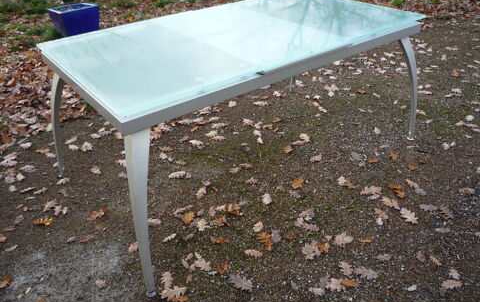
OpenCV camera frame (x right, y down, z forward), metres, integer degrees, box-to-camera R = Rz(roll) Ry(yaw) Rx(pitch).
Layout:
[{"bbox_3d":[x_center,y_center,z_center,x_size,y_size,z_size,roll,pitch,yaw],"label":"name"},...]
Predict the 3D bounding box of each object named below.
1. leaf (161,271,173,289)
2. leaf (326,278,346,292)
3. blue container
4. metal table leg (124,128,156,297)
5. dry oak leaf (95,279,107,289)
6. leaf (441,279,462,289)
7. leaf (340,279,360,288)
[{"bbox_3d":[-0.305,0.536,1.722,0.045,0.016,0.093,-4,33,-5],"label":"leaf"},{"bbox_3d":[0.393,0.545,1.695,0.077,0.020,0.062,2,32,4],"label":"leaf"},{"bbox_3d":[-1.867,-1.474,4.745,0.431,0.300,0.286,-28,41,-36],"label":"blue container"},{"bbox_3d":[-0.361,0.235,1.568,0.085,0.690,0.220,3,33,6],"label":"metal table leg"},{"bbox_3d":[-0.558,0.533,1.681,0.053,0.015,0.032,12,35,20],"label":"dry oak leaf"},{"bbox_3d":[0.856,0.541,1.686,0.090,0.025,0.050,0,32,1],"label":"leaf"},{"bbox_3d":[0.454,0.542,1.708,0.080,0.016,0.036,8,33,15],"label":"leaf"}]

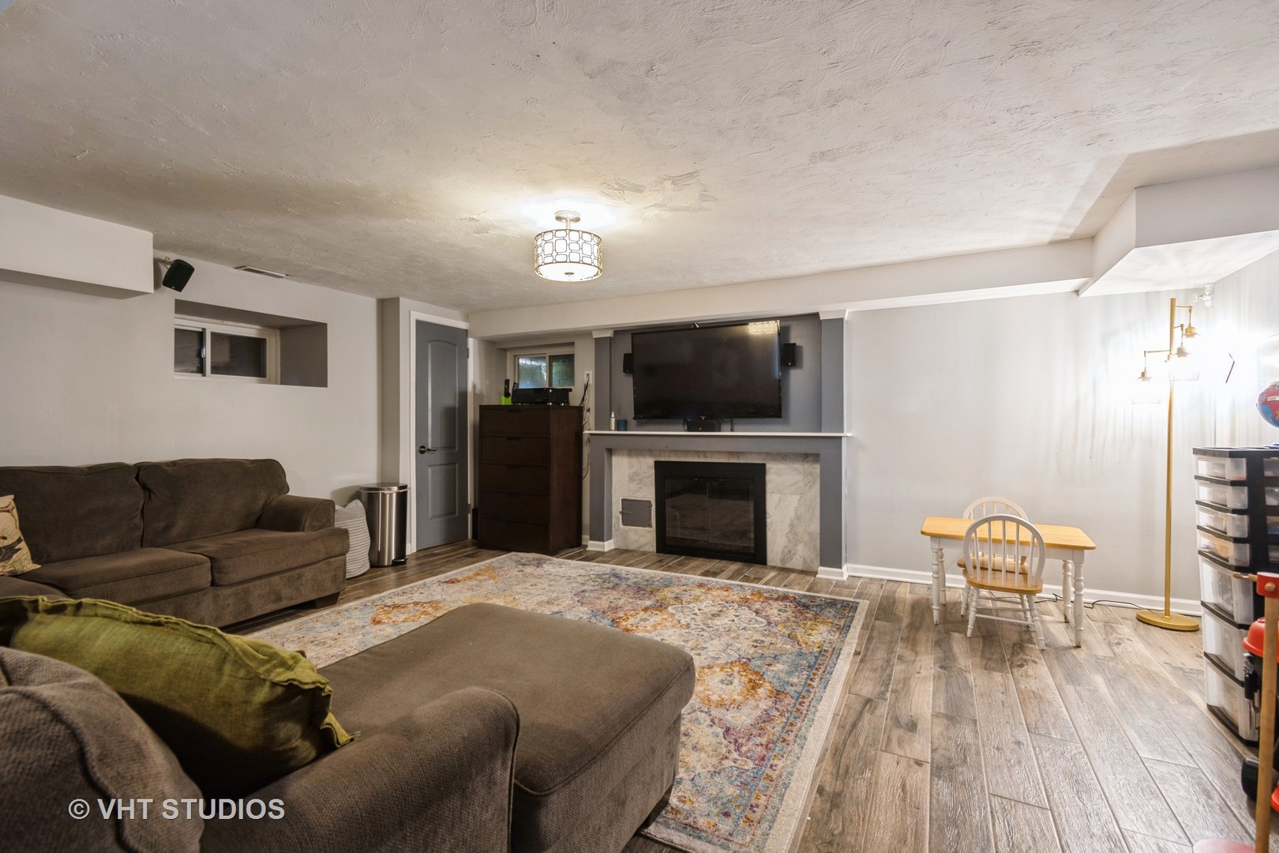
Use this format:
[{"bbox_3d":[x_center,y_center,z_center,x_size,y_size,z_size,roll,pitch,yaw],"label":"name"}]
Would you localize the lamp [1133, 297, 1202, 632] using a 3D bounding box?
[{"bbox_3d":[2.983,0.198,3.018,0.360,1.840,0.340,0,1,29],"label":"lamp"}]

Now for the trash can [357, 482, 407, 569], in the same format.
[{"bbox_3d":[-2.074,0.793,4.351,0.350,0.630,0.370,0,1,29],"label":"trash can"}]

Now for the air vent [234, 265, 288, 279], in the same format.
[{"bbox_3d":[-2.622,-1.071,3.737,0.145,0.020,0.310,0,1,29],"label":"air vent"}]

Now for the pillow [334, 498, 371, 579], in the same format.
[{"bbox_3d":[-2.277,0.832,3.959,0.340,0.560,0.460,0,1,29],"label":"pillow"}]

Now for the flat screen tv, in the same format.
[{"bbox_3d":[0.508,-0.422,4.234,1.235,0.713,0.060,0,5,28],"label":"flat screen tv"}]

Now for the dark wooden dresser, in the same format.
[{"bbox_3d":[-0.995,0.463,4.893,0.790,1.278,0.490,0,1,25],"label":"dark wooden dresser"}]

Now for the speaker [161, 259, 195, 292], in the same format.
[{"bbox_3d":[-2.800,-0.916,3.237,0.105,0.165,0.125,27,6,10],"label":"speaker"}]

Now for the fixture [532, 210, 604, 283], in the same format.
[{"bbox_3d":[-0.358,-0.920,2.699,0.340,0.295,0.340,0,1,0],"label":"fixture"}]

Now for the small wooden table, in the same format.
[{"bbox_3d":[2.066,0.854,3.026,0.790,0.530,0.570,0,1,32],"label":"small wooden table"}]

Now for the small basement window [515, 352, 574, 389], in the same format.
[{"bbox_3d":[-0.962,-0.584,5.453,0.870,0.430,0.090,0,1,28],"label":"small basement window"}]

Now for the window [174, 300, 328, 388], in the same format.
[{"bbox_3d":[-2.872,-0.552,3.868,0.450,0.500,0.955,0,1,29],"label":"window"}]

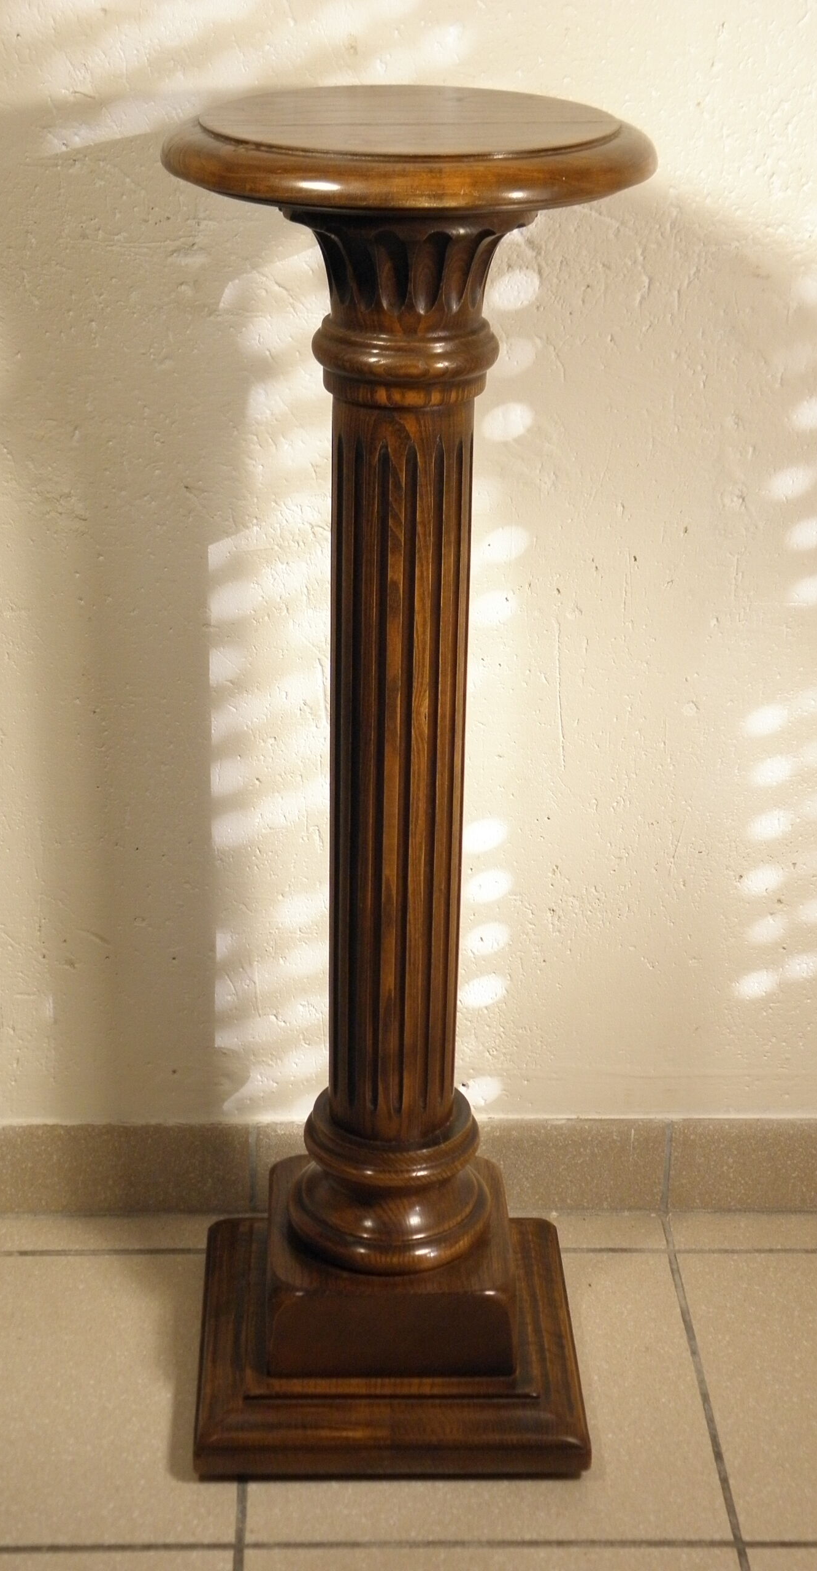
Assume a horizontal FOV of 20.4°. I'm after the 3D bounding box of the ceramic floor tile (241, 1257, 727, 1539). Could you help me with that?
[{"bbox_3d":[0.045,0.408,1.528,0.302,0.010,0.302,0,25,-2],"label":"ceramic floor tile"}]

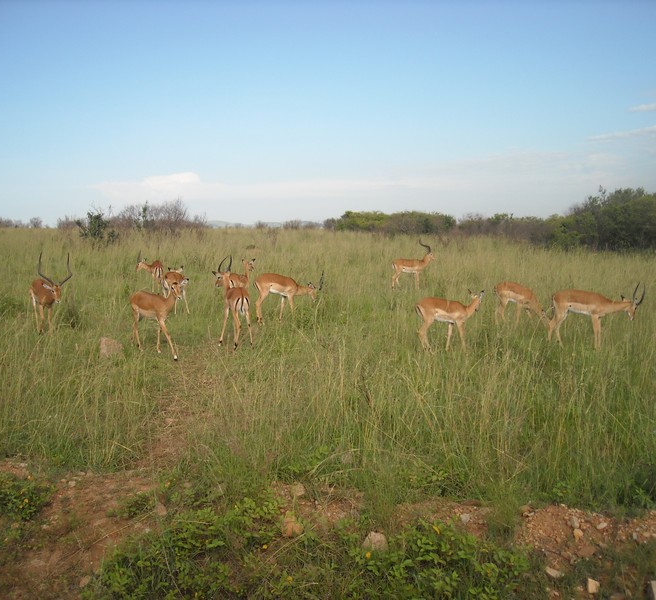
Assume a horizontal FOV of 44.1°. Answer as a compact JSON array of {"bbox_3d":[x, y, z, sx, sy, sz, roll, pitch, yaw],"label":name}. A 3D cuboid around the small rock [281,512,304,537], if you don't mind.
[{"bbox_3d":[-0.207,1.313,4.720,0.132,0.110,0.115,0,5,0],"label":"small rock"}]

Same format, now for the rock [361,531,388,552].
[{"bbox_3d":[0.257,1.340,4.470,0.155,0.115,0.125,0,5,0],"label":"rock"}]

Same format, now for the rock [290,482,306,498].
[{"bbox_3d":[-0.196,1.265,5.370,0.105,0.082,0.090,0,5,0],"label":"rock"}]

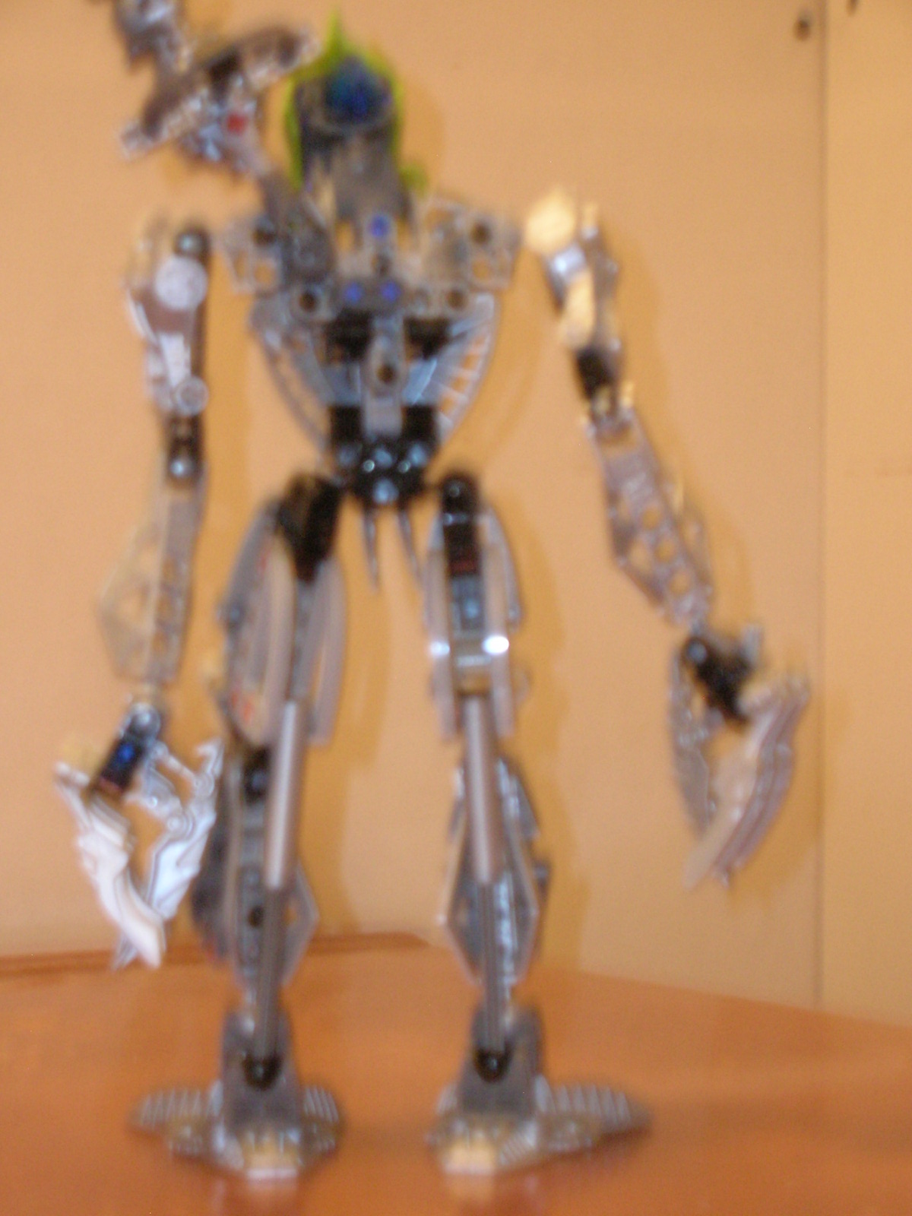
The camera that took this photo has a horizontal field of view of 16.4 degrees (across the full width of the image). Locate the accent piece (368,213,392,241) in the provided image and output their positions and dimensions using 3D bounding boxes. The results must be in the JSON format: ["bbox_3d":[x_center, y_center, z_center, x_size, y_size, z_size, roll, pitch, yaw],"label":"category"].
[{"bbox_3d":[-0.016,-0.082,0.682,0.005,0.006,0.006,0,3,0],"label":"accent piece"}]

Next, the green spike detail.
[{"bbox_3d":[-0.022,-0.110,0.693,0.031,0.039,0.030,0,3,0],"label":"green spike detail"}]

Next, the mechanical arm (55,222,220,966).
[{"bbox_3d":[-0.069,-0.003,0.682,0.035,0.157,0.045,0,3,0],"label":"mechanical arm"}]

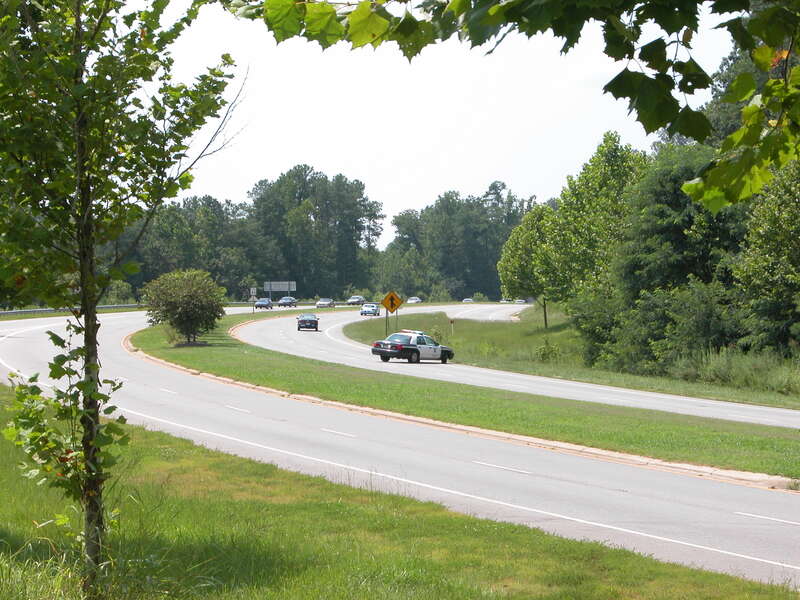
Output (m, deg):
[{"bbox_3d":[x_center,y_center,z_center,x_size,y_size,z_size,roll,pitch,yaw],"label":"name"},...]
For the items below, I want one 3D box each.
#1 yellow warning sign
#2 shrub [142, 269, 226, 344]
[{"bbox_3d":[-0.624,0.158,186.000,1.660,1.660,0.050,0,0,-6],"label":"yellow warning sign"},{"bbox_3d":[-13.595,0.366,156.000,5.300,4.700,5.200,0,0,0],"label":"shrub"}]

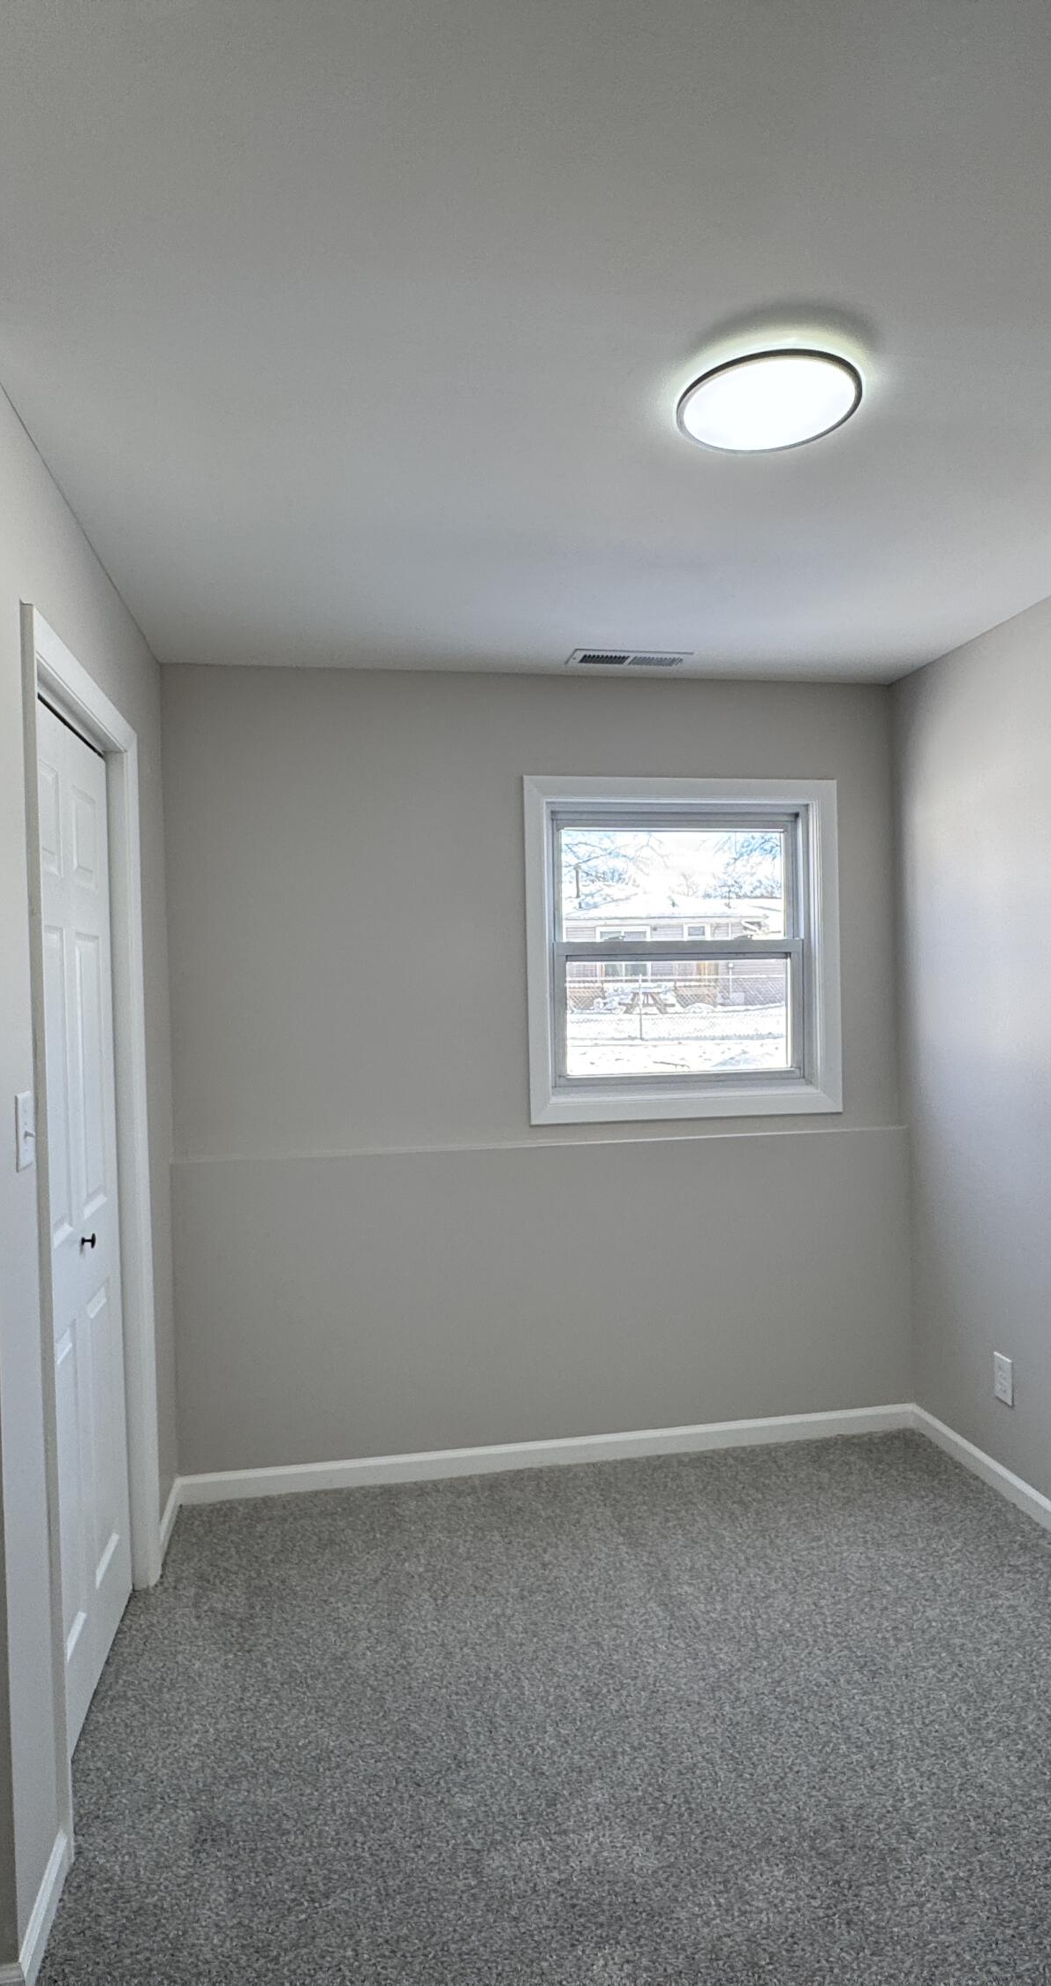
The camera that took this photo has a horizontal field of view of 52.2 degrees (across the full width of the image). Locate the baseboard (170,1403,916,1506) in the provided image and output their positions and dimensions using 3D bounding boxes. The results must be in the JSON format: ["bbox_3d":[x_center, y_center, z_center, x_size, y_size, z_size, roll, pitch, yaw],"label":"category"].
[{"bbox_3d":[0.130,1.388,3.235,2.264,0.073,0.020,-1,1,-10],"label":"baseboard"}]

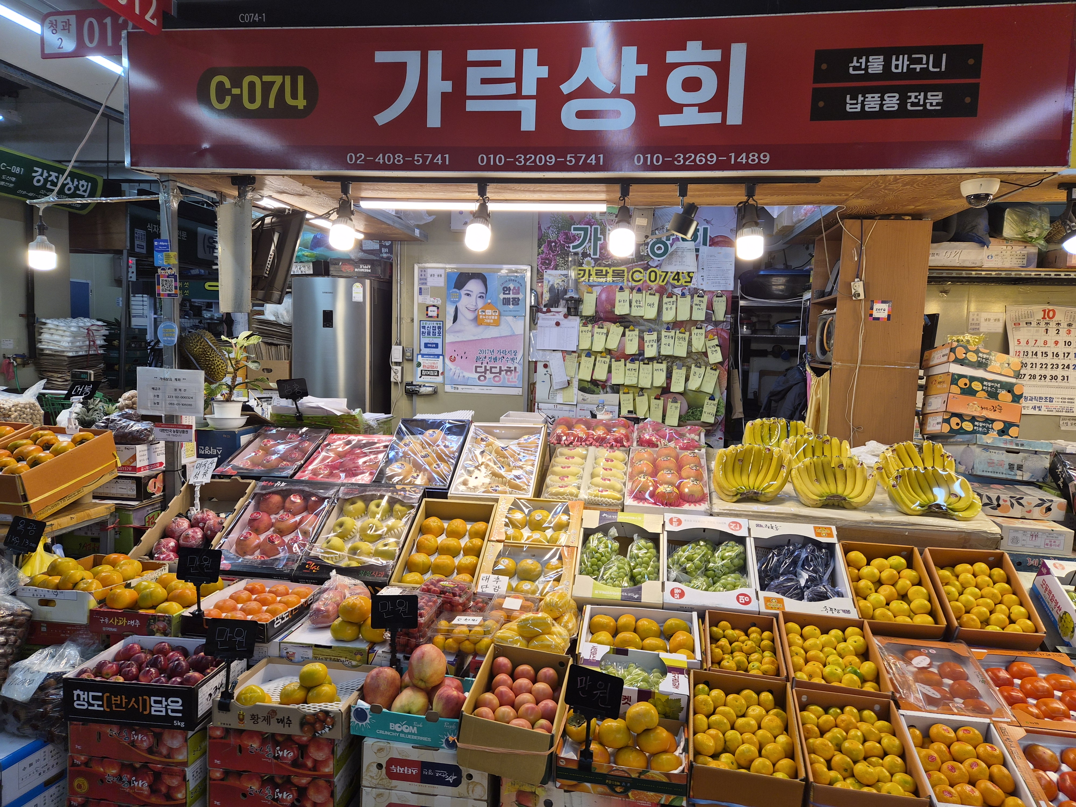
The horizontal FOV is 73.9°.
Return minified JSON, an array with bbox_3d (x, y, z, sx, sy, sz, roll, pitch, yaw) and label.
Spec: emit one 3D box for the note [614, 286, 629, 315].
[{"bbox_3d":[0.598,-0.716,5.027,0.092,0.174,0.012,4,5,8],"label":"note"}]

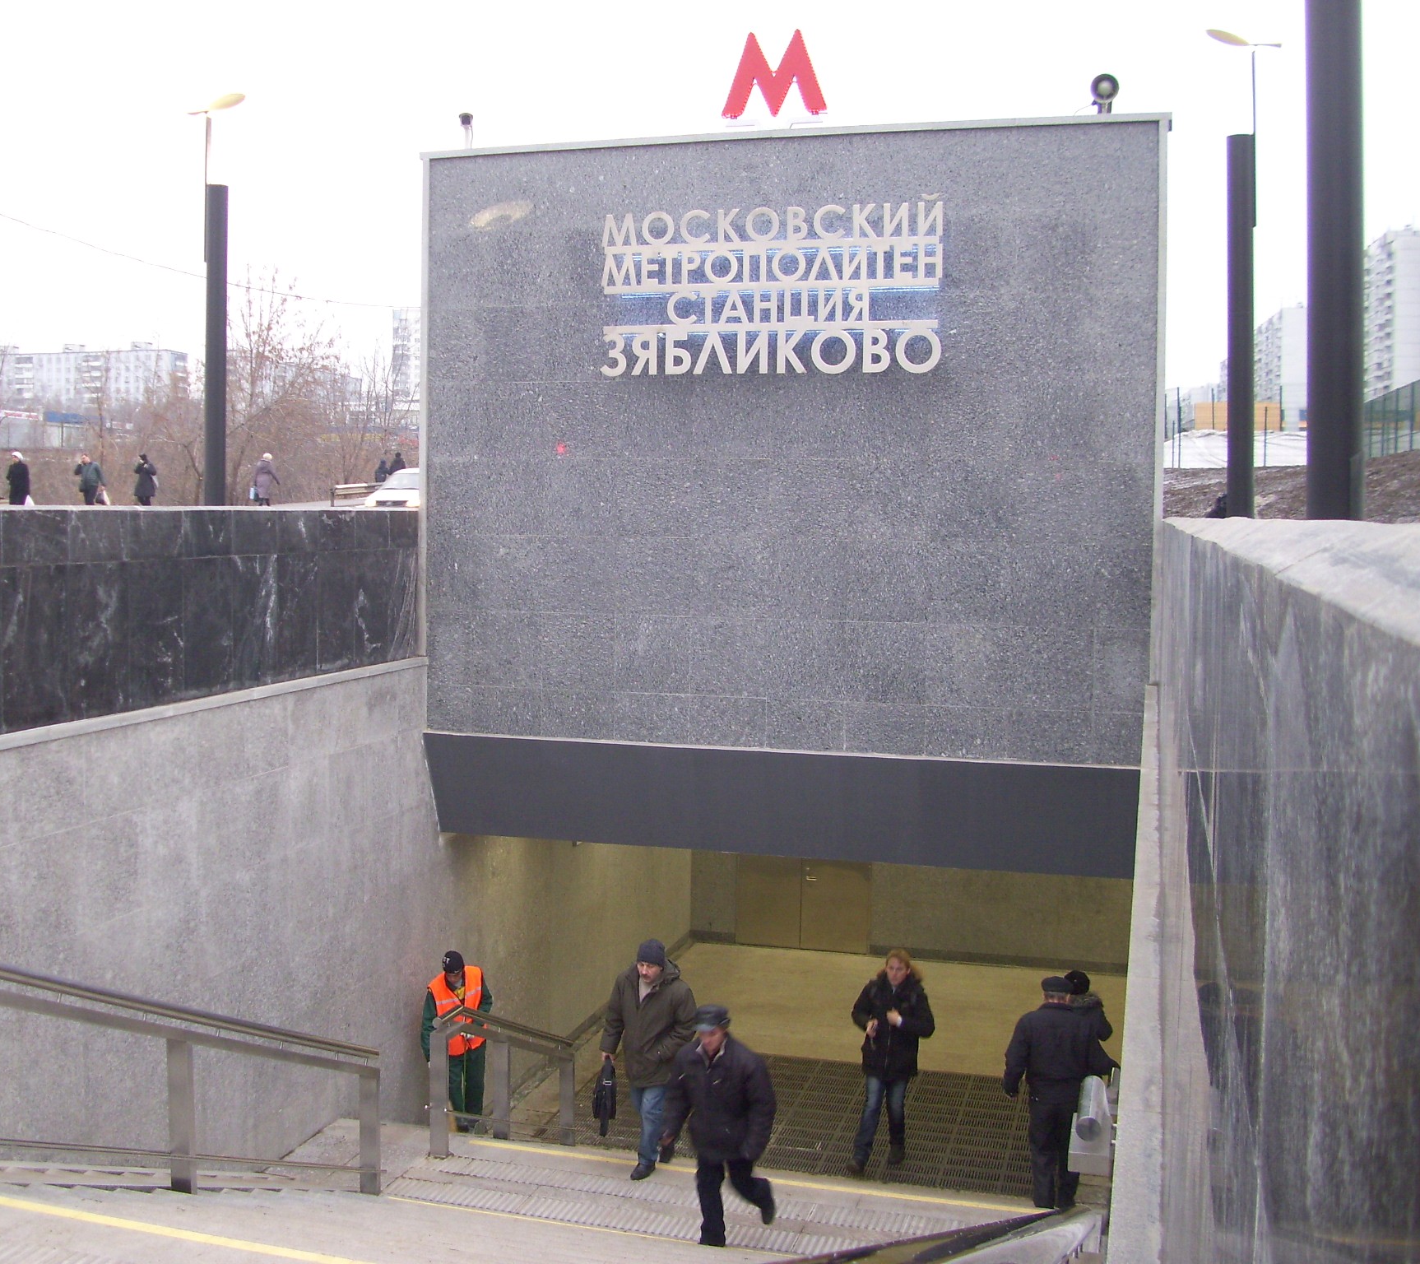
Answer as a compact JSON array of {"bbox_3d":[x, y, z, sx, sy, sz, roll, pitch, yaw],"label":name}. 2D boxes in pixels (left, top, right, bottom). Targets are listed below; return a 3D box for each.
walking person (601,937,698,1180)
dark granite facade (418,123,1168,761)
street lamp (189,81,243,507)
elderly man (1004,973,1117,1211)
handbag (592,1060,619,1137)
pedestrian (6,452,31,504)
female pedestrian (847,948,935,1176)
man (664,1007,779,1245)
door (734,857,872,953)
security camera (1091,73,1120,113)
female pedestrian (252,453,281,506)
[{"bbox_3d":[-0.431,3.000,11.643,0.640,1.710,0.500,2,4,18],"label":"walking person"},{"bbox_3d":[0.493,-1.416,12.843,5.710,4.640,0.400,2,4,15],"label":"dark granite facade"},{"bbox_3d":[-8.352,-5.612,28.000,0.880,6.990,0.600,2,4,15],"label":"street lamp"},{"bbox_3d":[2.396,3.154,11.344,0.680,1.630,0.460,2,4,18],"label":"elderly man"},{"bbox_3d":[-0.746,3.319,11.802,0.160,0.480,0.360,1,4,1],"label":"handbag"},{"bbox_3d":[-19.235,-4.195,46.056,0.500,1.640,0.550,-1,4,-24],"label":"pedestrian"},{"bbox_3d":[1.336,3.179,12.260,0.620,1.700,0.460,1,4,13],"label":"female pedestrian"},{"bbox_3d":[0.064,3.188,10.688,0.660,1.600,0.580,2,4,25],"label":"man"},{"bbox_3d":[1.215,3.044,21.273,1.790,2.100,0.100,2,4,15],"label":"door"},{"bbox_3d":[2.856,-3.882,11.949,0.220,0.300,0.300,2,4,15],"label":"security camera"},{"bbox_3d":[-12.733,-4.383,47.500,0.650,1.600,0.500,2,4,14],"label":"female pedestrian"}]

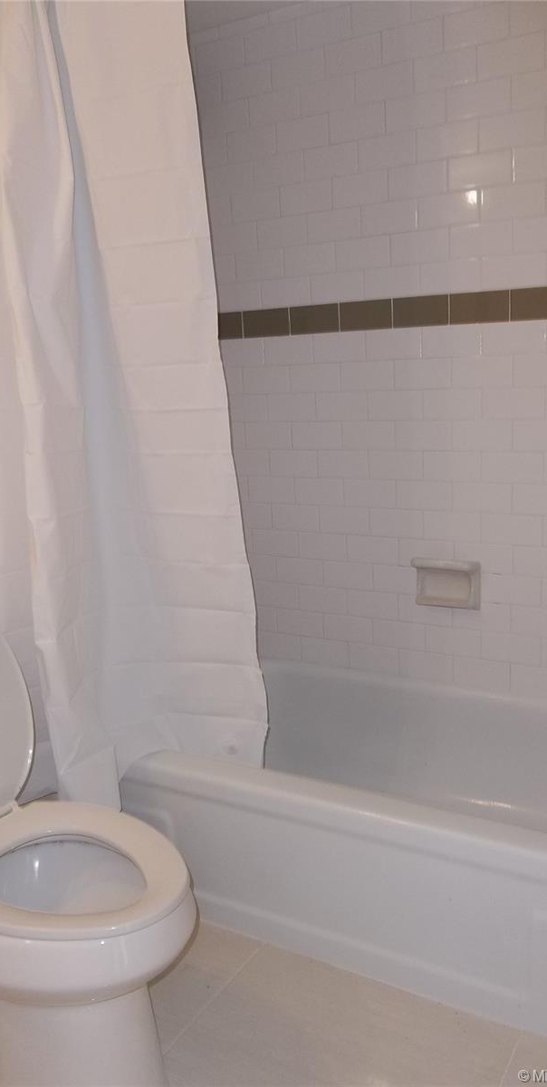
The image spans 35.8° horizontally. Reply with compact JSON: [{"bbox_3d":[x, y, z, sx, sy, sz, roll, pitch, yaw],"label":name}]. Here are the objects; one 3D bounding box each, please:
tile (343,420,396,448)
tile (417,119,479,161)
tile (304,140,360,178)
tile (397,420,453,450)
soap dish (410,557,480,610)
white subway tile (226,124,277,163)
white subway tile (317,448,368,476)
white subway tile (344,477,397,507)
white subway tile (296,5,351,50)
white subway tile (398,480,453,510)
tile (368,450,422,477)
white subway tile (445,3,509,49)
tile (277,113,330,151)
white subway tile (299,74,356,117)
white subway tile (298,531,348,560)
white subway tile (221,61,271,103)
[{"bbox_3d":[0.255,-0.289,2.255,0.152,0.076,0.009,4,14,30],"label":"tile"},{"bbox_3d":[0.411,-0.947,1.994,0.152,0.076,0.009,4,14,30],"label":"tile"},{"bbox_3d":[0.152,-0.985,2.174,0.152,0.076,0.009,4,14,29],"label":"tile"},{"bbox_3d":[0.386,-0.277,2.183,0.152,0.076,0.010,4,14,30],"label":"tile"},{"bbox_3d":[0.461,0.112,2.273,0.175,0.132,0.060,4,14,29],"label":"soap dish"},{"bbox_3d":[-0.055,-1.058,2.247,0.152,0.076,0.009,4,14,30],"label":"white subway tile"},{"bbox_3d":[0.191,-0.216,2.315,0.152,0.076,0.010,4,14,30],"label":"white subway tile"},{"bbox_3d":[0.264,-0.136,2.295,0.152,0.076,0.008,4,14,30],"label":"white subway tile"},{"bbox_3d":[0.129,-1.270,2.088,0.152,0.076,0.008,4,14,30],"label":"white subway tile"},{"bbox_3d":[0.402,-0.129,2.237,0.152,0.076,0.009,4,14,29],"label":"white subway tile"},{"bbox_3d":[0.326,-0.208,2.240,0.152,0.076,0.008,4,14,30],"label":"tile"},{"bbox_3d":[0.463,-1.169,1.913,0.152,0.076,0.008,4,14,30],"label":"white subway tile"},{"bbox_3d":[0.081,-1.065,2.196,0.152,0.076,0.009,4,14,29],"label":"tile"},{"bbox_3d":[0.138,-1.119,2.120,0.152,0.076,0.008,4,14,30],"label":"white subway tile"},{"bbox_3d":[0.143,0.006,2.420,0.152,0.076,0.009,4,14,29],"label":"white subway tile"},{"bbox_3d":[-0.070,-1.249,2.292,0.153,0.076,0.009,4,14,29],"label":"white subway tile"}]

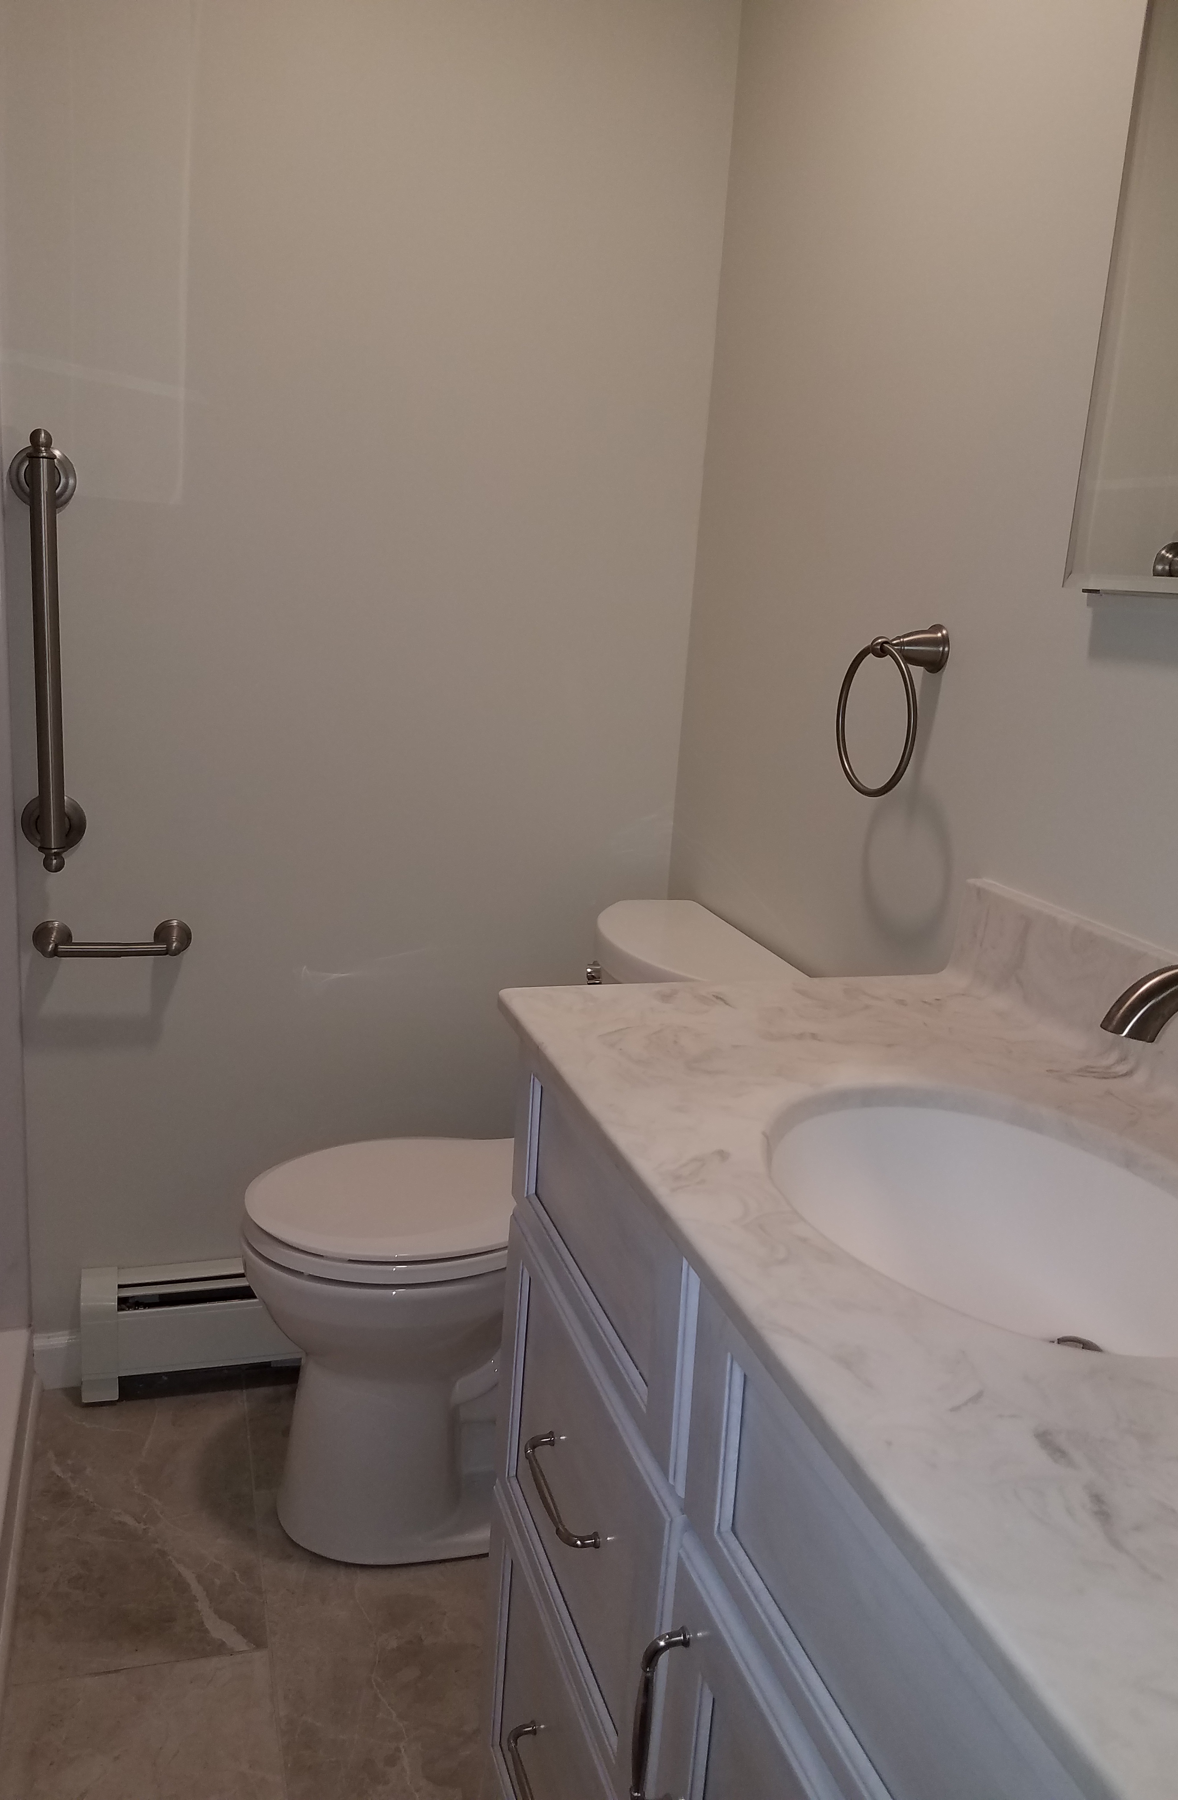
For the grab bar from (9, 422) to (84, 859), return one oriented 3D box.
[{"bbox_3d":[-0.717,-0.320,1.786,0.081,0.571,0.076,0,14,-18],"label":"grab bar"}]

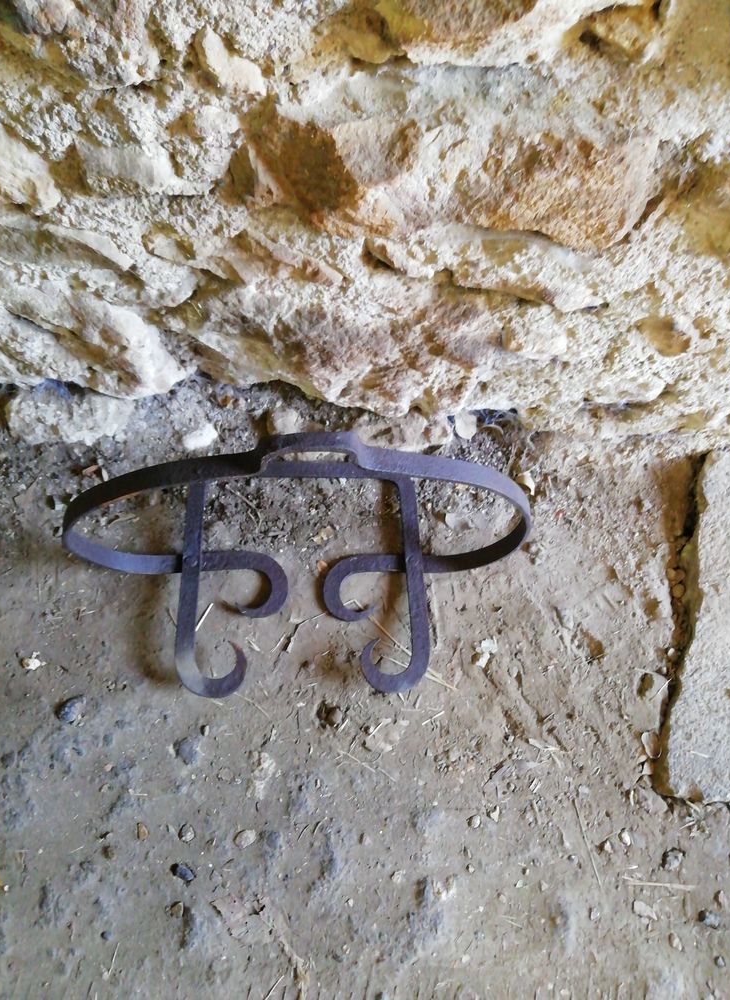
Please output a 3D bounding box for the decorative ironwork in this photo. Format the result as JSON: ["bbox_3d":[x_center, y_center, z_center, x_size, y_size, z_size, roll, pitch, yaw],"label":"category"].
[{"bbox_3d":[-0.079,0.014,0.833,0.530,0.265,0.325,-2,58,-1],"label":"decorative ironwork"}]

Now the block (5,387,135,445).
[{"bbox_3d":[-0.410,-0.136,1.043,0.180,0.090,0.100,0,58,0],"label":"block"}]

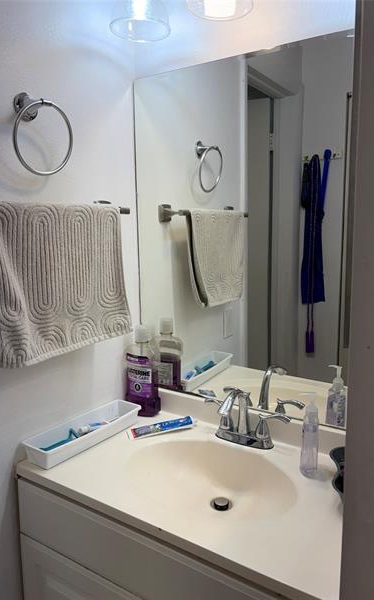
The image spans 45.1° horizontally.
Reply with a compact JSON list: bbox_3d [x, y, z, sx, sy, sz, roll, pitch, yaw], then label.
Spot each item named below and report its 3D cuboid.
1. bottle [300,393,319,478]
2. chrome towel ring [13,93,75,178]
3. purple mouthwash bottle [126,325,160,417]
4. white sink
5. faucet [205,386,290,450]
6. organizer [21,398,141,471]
[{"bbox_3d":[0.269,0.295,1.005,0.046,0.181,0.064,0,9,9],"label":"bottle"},{"bbox_3d":[-0.331,-0.363,1.008,0.090,0.169,0.153,5,11,33],"label":"chrome towel ring"},{"bbox_3d":[-0.126,0.205,1.326,0.087,0.270,0.067,3,10,24],"label":"purple mouthwash bottle"},{"bbox_3d":[0.046,0.448,1.027,0.417,0.123,0.292,5,11,33],"label":"white sink"},{"bbox_3d":[0.118,0.294,1.116,0.245,0.153,0.144,5,11,33],"label":"faucet"},{"bbox_3d":[-0.260,0.344,1.171,0.089,0.049,0.316,5,11,31],"label":"organizer"}]

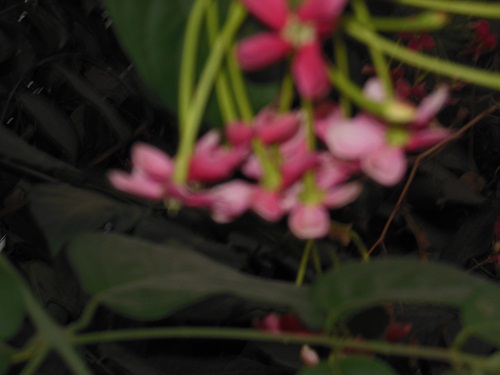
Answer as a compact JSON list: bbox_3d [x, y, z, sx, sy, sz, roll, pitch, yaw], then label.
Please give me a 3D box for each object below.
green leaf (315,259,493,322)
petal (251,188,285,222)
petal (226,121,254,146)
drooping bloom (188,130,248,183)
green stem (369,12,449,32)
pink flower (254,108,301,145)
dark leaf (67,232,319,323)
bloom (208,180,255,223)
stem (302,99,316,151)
[{"bbox_3d":[0.054,0.037,0.510,0.064,0.016,0.025,0,28,0],"label":"green leaf"},{"bbox_3d":[0.005,0.005,0.410,0.010,0.009,0.007,0,28,0],"label":"petal"},{"bbox_3d":[-0.003,-0.016,0.415,0.009,0.006,0.008,0,28,0],"label":"petal"},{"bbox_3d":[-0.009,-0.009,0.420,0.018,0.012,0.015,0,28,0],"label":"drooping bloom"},{"bbox_3d":[0.046,-0.048,0.410,0.024,0.004,0.004,-7,28,0],"label":"green stem"},{"bbox_3d":[0.008,-0.018,0.415,0.013,0.008,0.008,0,28,0],"label":"pink flower"},{"bbox_3d":[-0.021,0.032,0.510,0.090,0.020,0.033,0,28,0],"label":"dark leaf"},{"bbox_3d":[-0.005,0.004,0.410,0.013,0.010,0.011,0,28,0],"label":"bloom"},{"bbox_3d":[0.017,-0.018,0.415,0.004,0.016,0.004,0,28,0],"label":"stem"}]

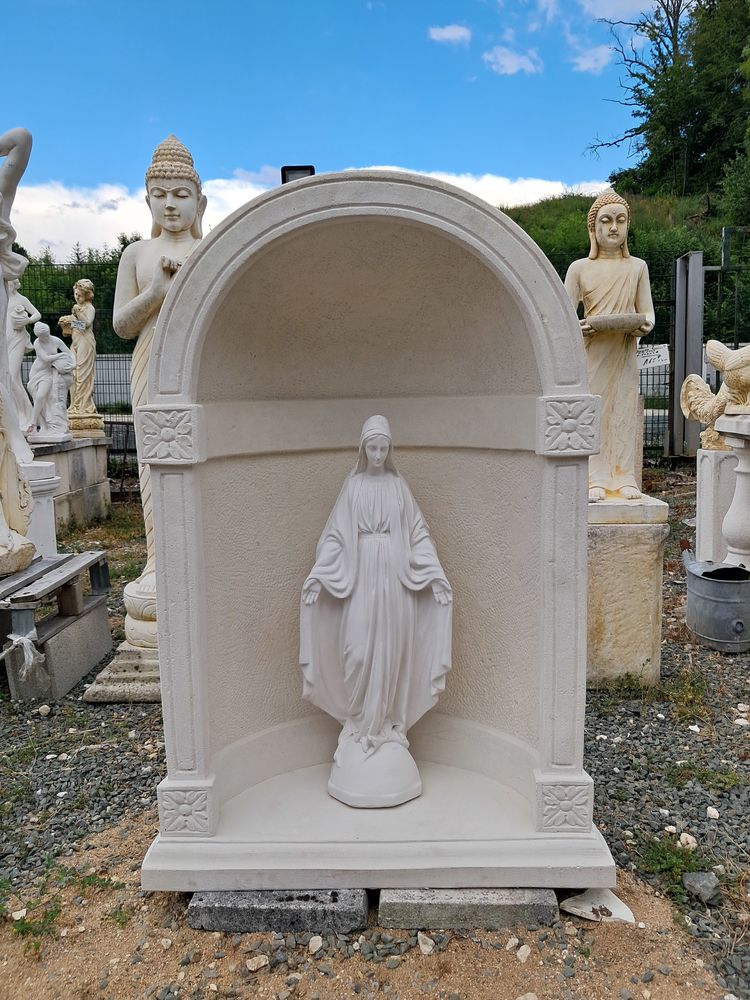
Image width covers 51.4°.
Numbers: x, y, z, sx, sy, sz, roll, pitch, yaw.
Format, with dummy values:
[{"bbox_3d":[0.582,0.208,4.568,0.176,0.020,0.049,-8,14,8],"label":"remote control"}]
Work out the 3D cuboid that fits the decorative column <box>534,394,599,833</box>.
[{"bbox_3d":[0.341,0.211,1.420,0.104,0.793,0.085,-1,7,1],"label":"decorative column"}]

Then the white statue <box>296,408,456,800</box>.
[{"bbox_3d":[0.006,0.213,1.576,0.307,0.763,0.200,-1,7,0],"label":"white statue"}]

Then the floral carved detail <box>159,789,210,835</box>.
[{"bbox_3d":[-0.348,0.571,1.445,0.092,0.090,0.035,-1,7,1],"label":"floral carved detail"}]

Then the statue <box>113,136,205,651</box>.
[{"bbox_3d":[-0.645,-0.352,2.642,0.420,1.663,0.350,-1,7,3],"label":"statue"}]

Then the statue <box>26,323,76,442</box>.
[{"bbox_3d":[-2.206,-0.798,5.301,0.329,0.800,0.250,-2,7,-6],"label":"statue"}]

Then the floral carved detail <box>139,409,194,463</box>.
[{"bbox_3d":[-0.359,-0.113,1.360,0.099,0.093,0.035,-1,7,1],"label":"floral carved detail"}]

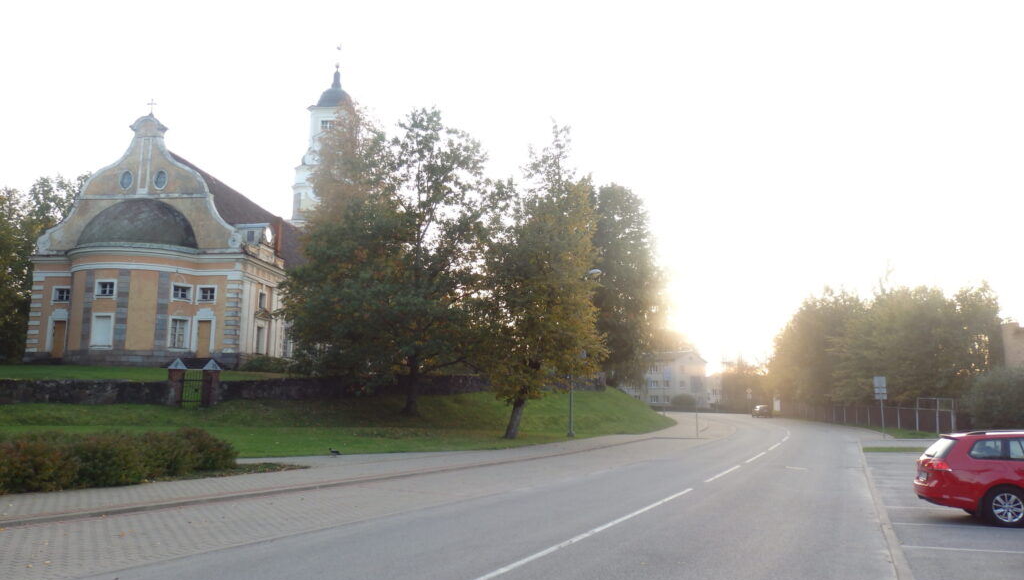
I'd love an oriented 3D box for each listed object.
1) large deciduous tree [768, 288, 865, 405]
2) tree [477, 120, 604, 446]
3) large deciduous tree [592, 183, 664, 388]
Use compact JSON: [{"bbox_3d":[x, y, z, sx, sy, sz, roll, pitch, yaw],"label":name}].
[{"bbox_3d":[32.009,6.558,77.932,10.117,13.566,9.500,1,-8,0],"label":"large deciduous tree"},{"bbox_3d":[1.432,-0.619,37.911,6.562,16.173,6.200,1,-8,0],"label":"tree"},{"bbox_3d":[10.915,-0.618,70.361,7.612,19.807,7.600,1,-8,0],"label":"large deciduous tree"}]

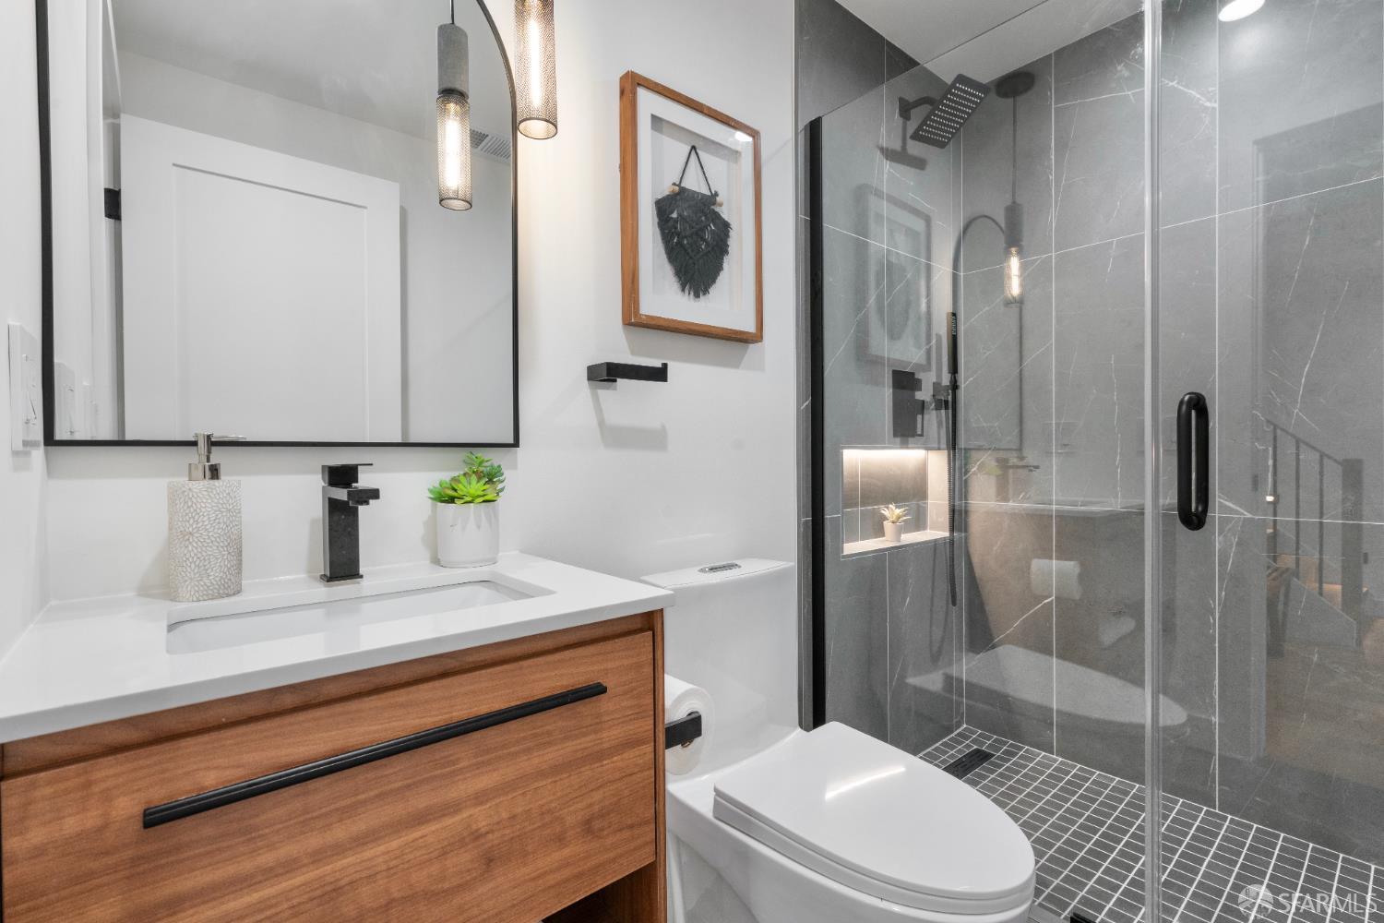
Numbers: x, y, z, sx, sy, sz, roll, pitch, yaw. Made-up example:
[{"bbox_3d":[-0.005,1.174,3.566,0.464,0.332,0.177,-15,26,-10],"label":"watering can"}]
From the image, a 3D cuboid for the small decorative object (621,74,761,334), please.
[{"bbox_3d":[0.013,-0.543,1.389,0.380,0.512,0.037,-1,1,-40],"label":"small decorative object"}]

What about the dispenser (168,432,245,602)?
[{"bbox_3d":[-0.622,0.068,0.793,0.081,0.209,0.074,-1,1,-40],"label":"dispenser"}]

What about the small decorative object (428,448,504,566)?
[{"bbox_3d":[-0.371,0.076,1.021,0.111,0.185,0.106,-1,1,-40],"label":"small decorative object"}]

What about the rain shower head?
[{"bbox_3d":[0.777,-1.069,1.901,0.205,0.168,0.221,-1,1,-40],"label":"rain shower head"}]

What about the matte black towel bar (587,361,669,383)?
[{"bbox_3d":[-0.129,-0.180,1.249,0.145,0.038,0.073,-1,1,-40],"label":"matte black towel bar"}]

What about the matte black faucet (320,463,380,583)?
[{"bbox_3d":[-0.482,0.087,0.866,0.049,0.168,0.148,-1,1,-40],"label":"matte black faucet"}]

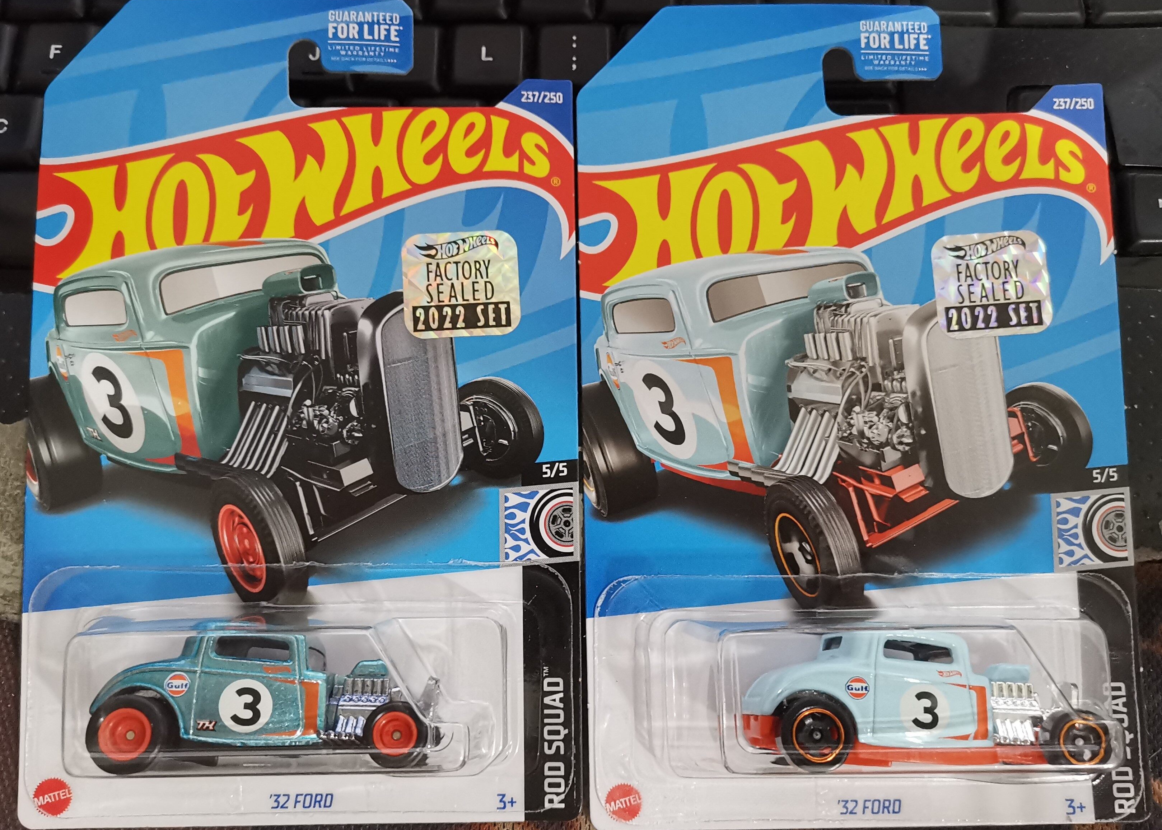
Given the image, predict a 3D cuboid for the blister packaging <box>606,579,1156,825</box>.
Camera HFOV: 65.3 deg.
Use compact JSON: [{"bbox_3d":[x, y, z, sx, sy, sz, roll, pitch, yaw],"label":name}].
[{"bbox_3d":[0.056,0.054,0.160,0.106,0.033,0.048,0,85,0],"label":"blister packaging"}]

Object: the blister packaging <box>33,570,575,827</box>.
[{"bbox_3d":[-0.054,0.052,0.159,0.106,0.033,0.047,-1,85,-1],"label":"blister packaging"}]

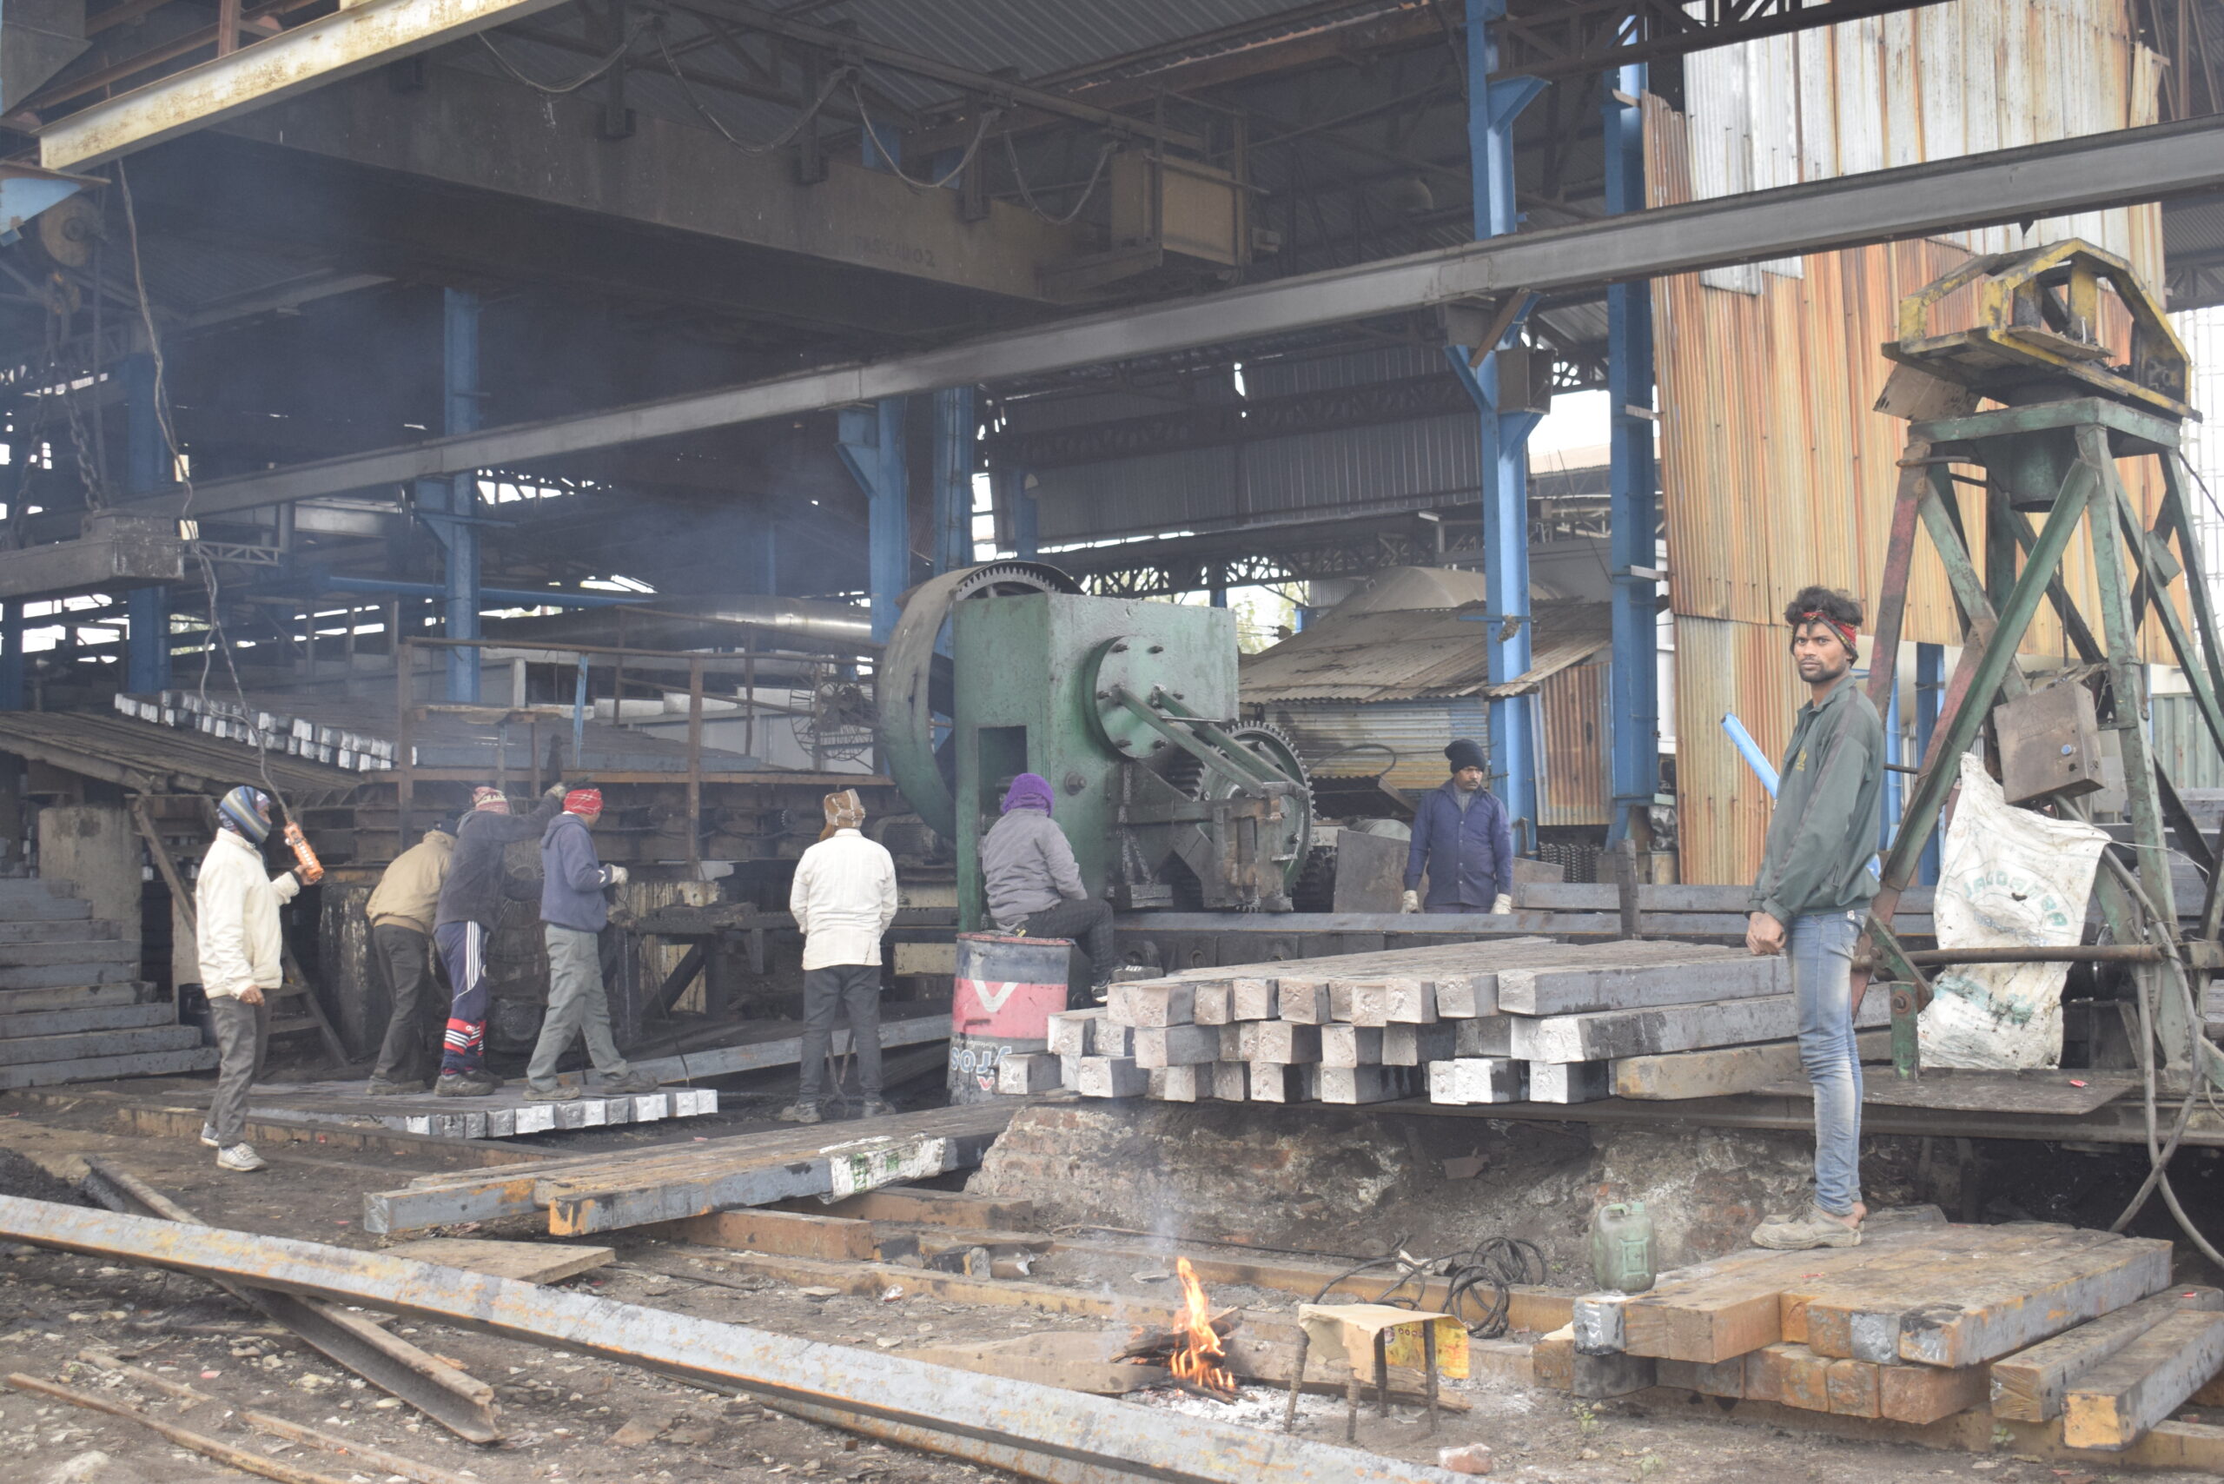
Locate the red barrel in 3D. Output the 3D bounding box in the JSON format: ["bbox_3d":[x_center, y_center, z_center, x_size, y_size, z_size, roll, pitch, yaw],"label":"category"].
[{"bbox_3d":[-0.526,1.436,14.400,0.600,0.880,0.600,-1,-2,0],"label":"red barrel"}]

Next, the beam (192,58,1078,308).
[{"bbox_3d":[-3.064,-3.605,17.551,0.380,0.700,8.014,-3,-3,41],"label":"beam"}]

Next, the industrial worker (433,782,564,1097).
[{"bbox_3d":[-3.134,1.004,14.150,0.560,1.630,0.450,0,-2,-28],"label":"industrial worker"}]

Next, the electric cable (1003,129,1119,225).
[{"bbox_3d":[-0.343,-4.091,20.174,0.100,0.730,1.268,-3,-3,41],"label":"electric cable"}]

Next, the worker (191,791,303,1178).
[{"bbox_3d":[-3.862,1.035,12.400,0.420,1.680,0.440,-2,-2,18],"label":"worker"}]

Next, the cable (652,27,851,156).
[{"bbox_3d":[-2.298,-4.122,17.894,0.100,0.730,1.704,-3,-3,41],"label":"cable"}]

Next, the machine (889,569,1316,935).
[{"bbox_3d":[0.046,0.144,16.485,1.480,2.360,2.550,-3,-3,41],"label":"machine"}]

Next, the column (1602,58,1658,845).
[{"bbox_3d":[3.581,-2.106,19.200,0.150,5.736,0.340,-3,-3,41],"label":"column"}]

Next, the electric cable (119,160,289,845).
[{"bbox_3d":[-4.308,-1.274,13.125,0.200,3.400,1.897,1,-3,-41],"label":"electric cable"}]

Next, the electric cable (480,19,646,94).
[{"bbox_3d":[-3.382,-4.181,16.633,0.100,0.670,1.522,-3,-3,41],"label":"electric cable"}]

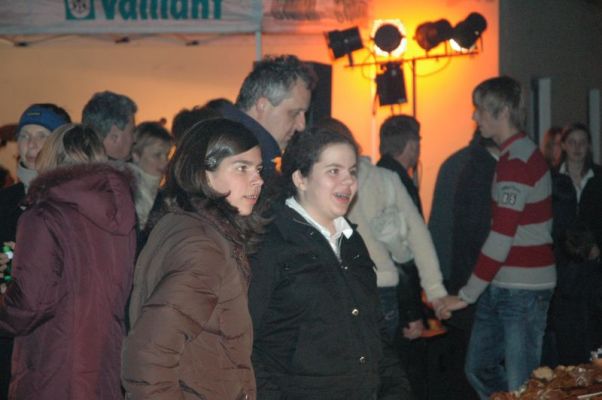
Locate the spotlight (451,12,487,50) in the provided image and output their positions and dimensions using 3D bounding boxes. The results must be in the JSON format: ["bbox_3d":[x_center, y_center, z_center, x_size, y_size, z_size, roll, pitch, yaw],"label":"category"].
[{"bbox_3d":[1.143,-1.149,12.000,0.220,0.220,0.300,-1,-23,-23],"label":"spotlight"}]

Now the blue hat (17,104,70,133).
[{"bbox_3d":[-0.940,-0.286,6.400,0.190,0.135,0.220,1,2,17],"label":"blue hat"}]

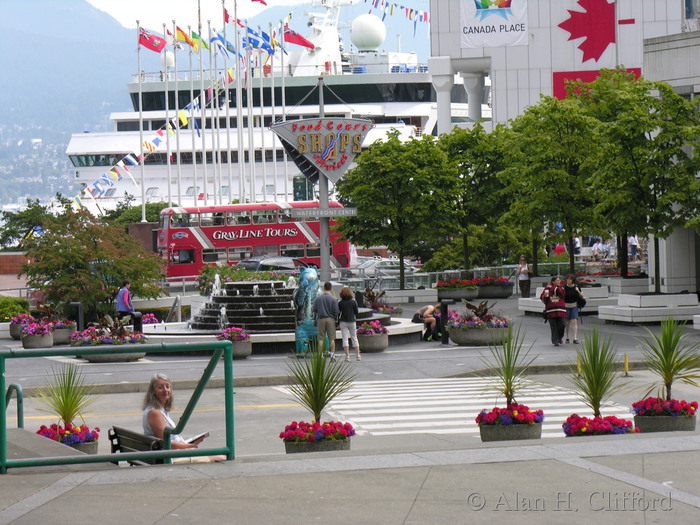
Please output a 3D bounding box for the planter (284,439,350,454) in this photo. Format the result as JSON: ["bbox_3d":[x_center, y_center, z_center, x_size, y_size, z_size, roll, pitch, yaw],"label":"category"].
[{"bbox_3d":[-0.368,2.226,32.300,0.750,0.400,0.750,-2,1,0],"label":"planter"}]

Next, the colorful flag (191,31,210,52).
[{"bbox_3d":[-8.928,-13.331,172.000,1.400,1.300,0.400,-2,2,-11],"label":"colorful flag"}]

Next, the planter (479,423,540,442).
[{"bbox_3d":[1.901,2.116,33.700,0.750,0.420,0.750,-2,1,0],"label":"planter"}]

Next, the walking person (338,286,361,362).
[{"bbox_3d":[-0.005,1.406,65.200,0.500,1.670,0.360,-2,1,-6],"label":"walking person"}]

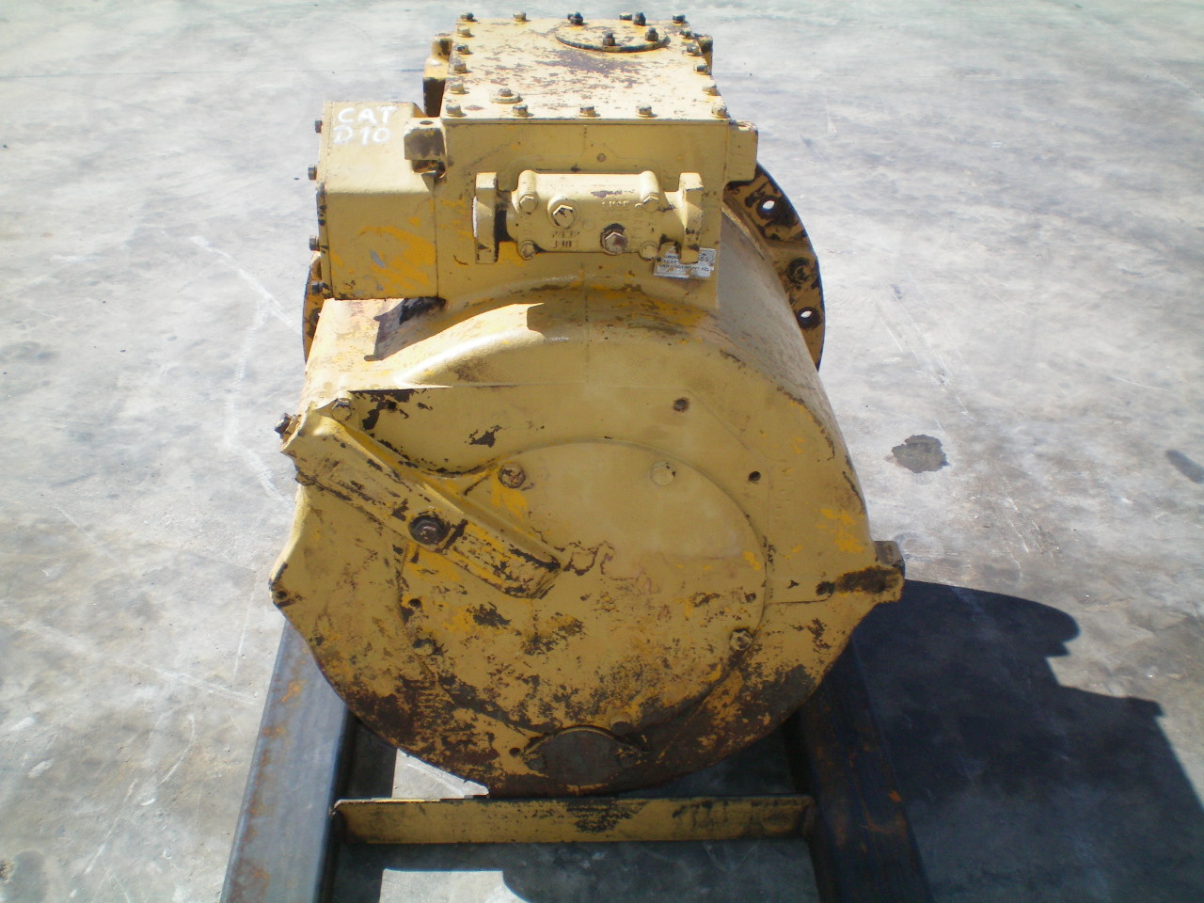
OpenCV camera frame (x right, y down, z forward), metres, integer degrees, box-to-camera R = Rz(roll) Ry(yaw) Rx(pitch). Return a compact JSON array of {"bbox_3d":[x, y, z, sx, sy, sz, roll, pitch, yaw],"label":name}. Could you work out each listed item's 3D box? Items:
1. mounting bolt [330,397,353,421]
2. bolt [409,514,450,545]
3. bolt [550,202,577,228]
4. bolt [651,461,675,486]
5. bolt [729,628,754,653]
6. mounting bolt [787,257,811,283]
[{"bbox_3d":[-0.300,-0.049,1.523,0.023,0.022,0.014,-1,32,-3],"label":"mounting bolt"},{"bbox_3d":[-0.207,0.094,1.589,0.044,0.039,0.020,-1,32,-3],"label":"bolt"},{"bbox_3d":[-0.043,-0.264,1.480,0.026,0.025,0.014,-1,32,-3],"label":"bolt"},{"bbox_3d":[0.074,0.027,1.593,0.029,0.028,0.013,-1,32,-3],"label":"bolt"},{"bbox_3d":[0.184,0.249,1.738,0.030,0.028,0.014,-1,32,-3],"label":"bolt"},{"bbox_3d":[0.332,-0.307,2.230,0.039,0.039,0.017,-1,32,-3],"label":"mounting bolt"}]

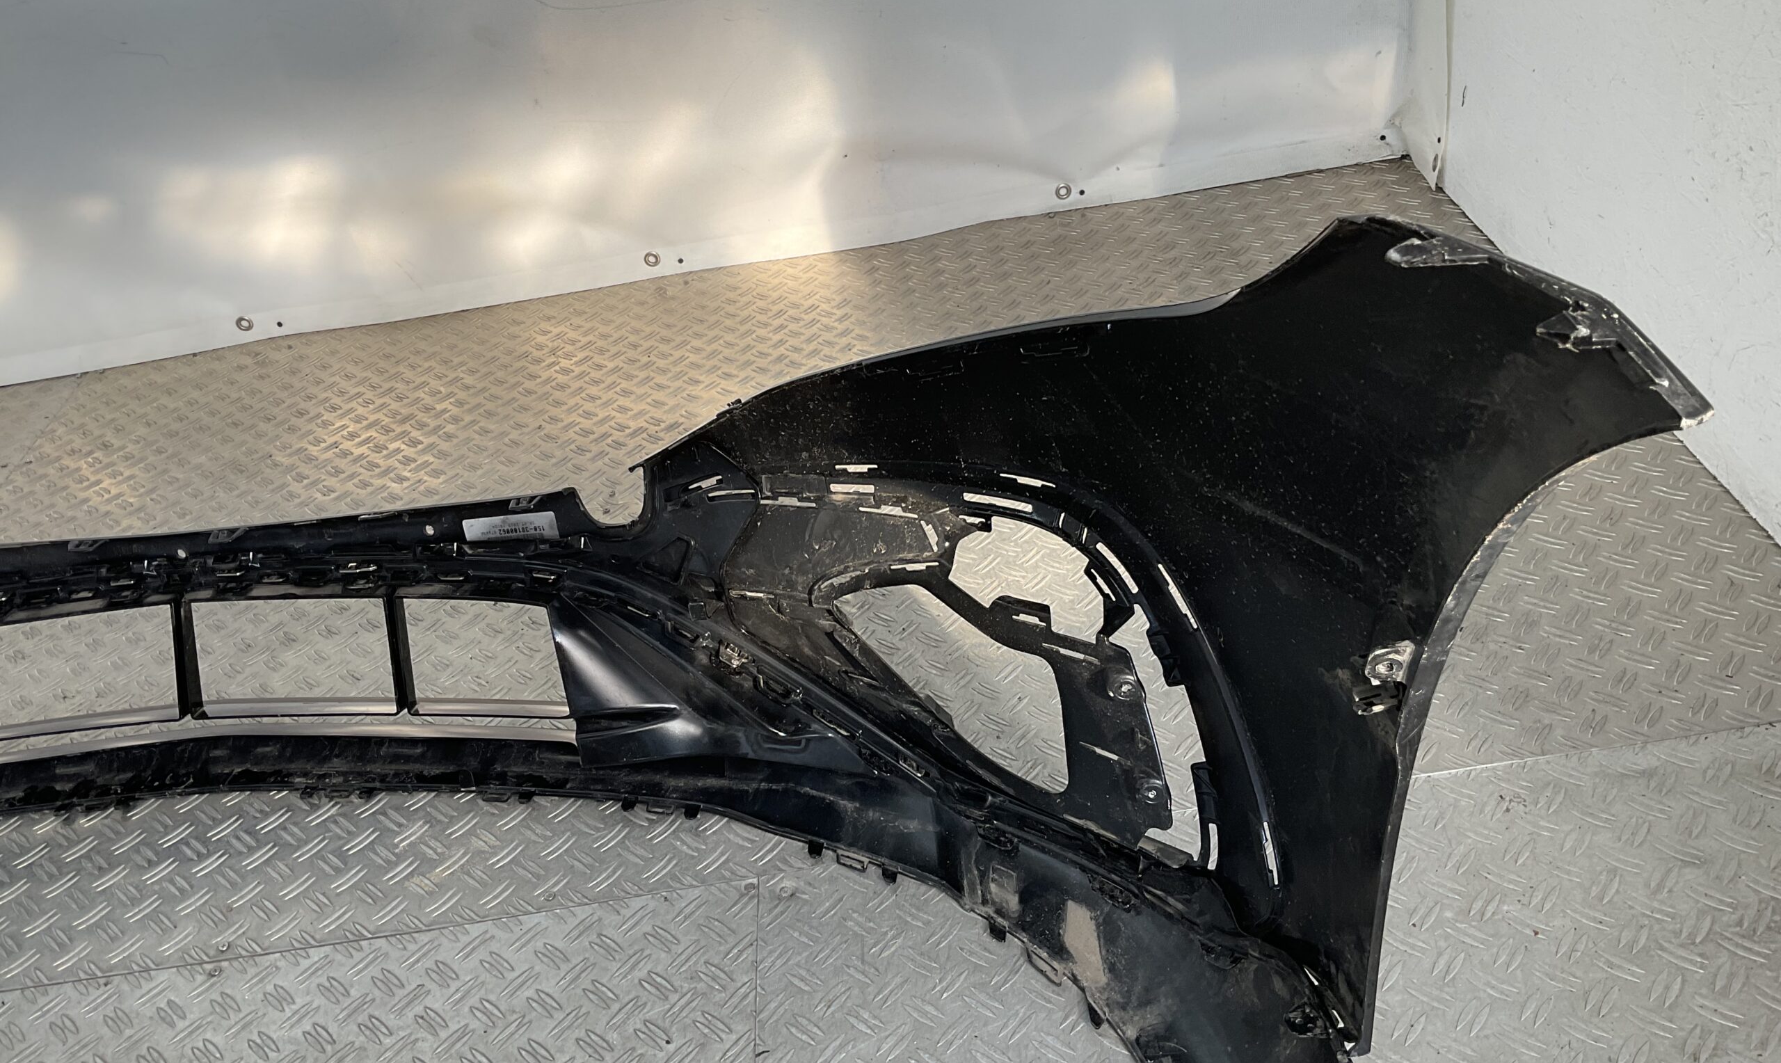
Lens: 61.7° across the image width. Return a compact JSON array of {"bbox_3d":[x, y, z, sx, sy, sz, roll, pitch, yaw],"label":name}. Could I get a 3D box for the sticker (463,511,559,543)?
[{"bbox_3d":[-0.299,0.000,1.179,0.076,0.025,0.001,-5,19,8],"label":"sticker"}]

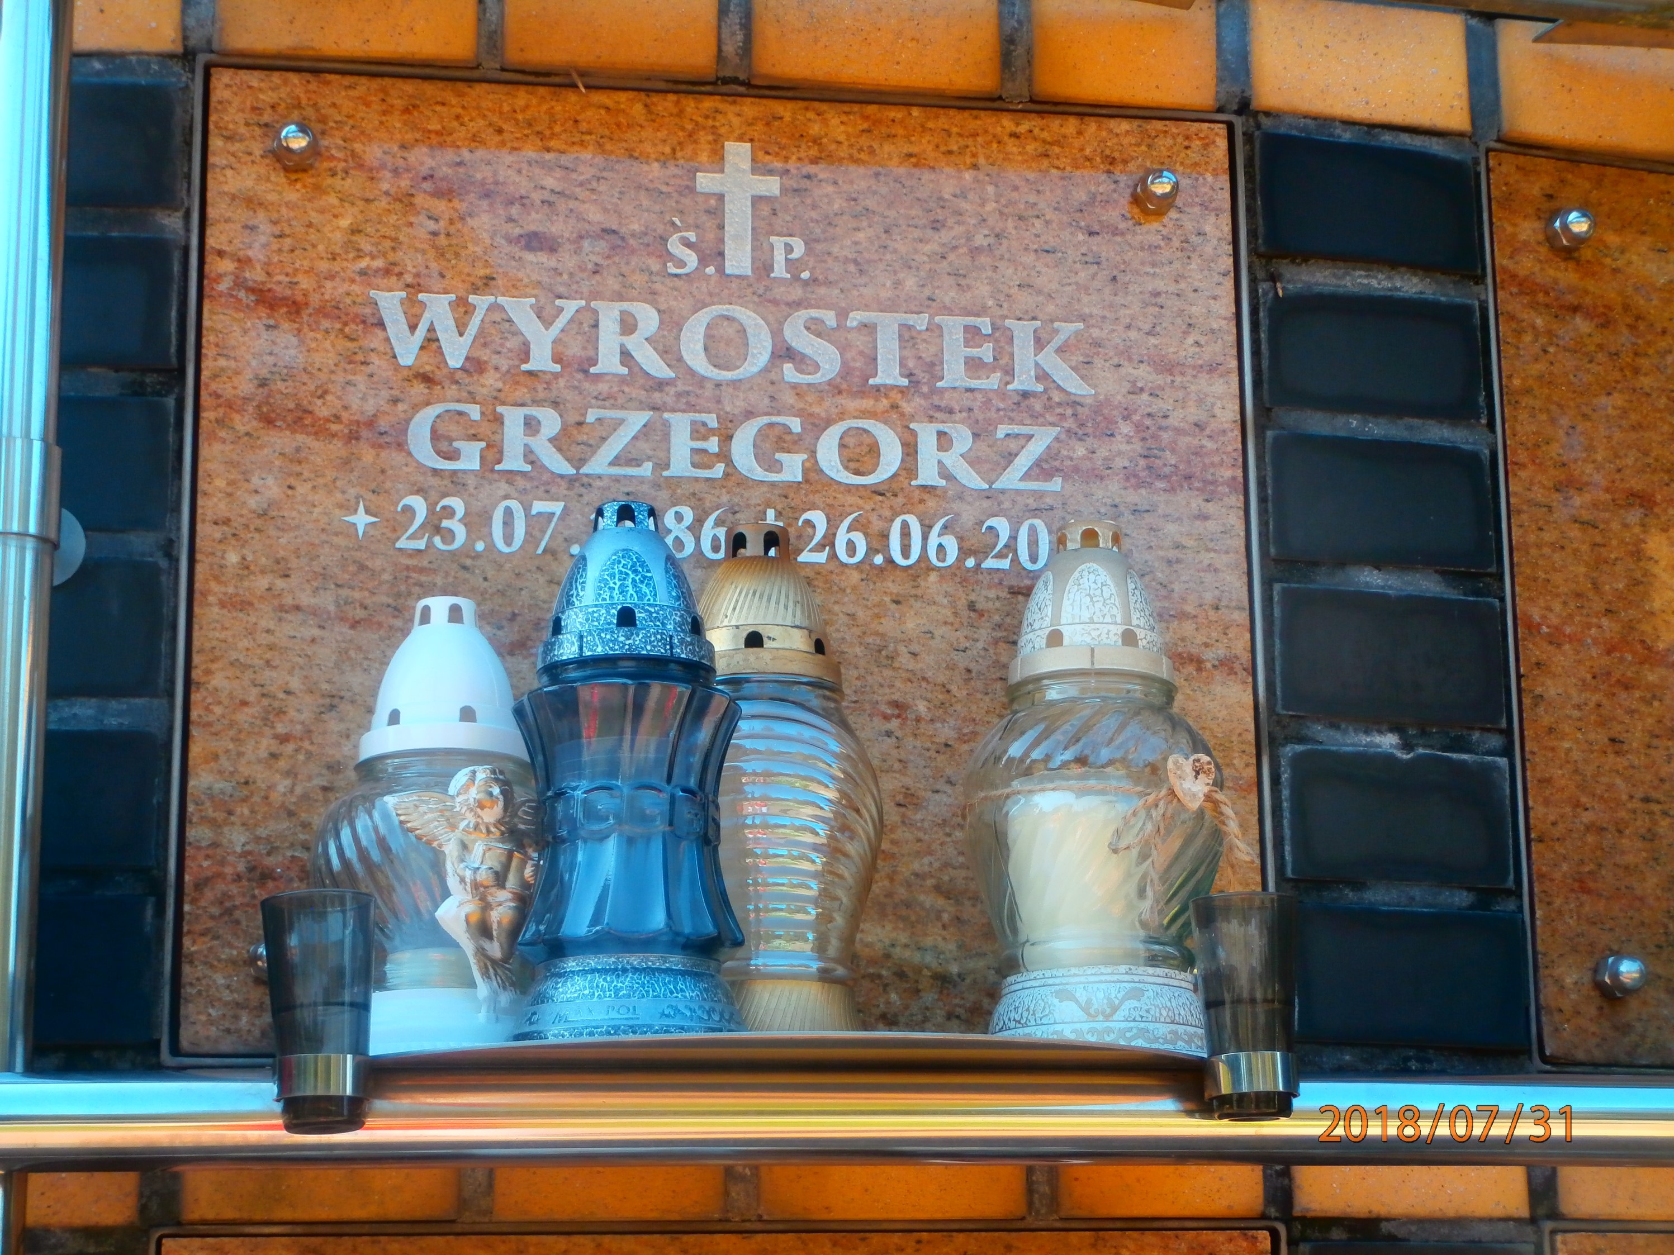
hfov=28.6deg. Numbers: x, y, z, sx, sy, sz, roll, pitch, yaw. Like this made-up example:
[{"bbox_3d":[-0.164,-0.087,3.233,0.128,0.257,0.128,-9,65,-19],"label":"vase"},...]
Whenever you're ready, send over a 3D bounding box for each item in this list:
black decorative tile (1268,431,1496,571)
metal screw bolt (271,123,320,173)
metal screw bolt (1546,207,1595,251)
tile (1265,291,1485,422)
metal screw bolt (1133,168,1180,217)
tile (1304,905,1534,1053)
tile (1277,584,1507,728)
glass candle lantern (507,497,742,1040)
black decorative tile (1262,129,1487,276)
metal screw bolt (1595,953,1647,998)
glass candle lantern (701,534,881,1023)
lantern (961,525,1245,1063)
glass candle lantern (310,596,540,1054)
[{"bbox_3d":[0.266,-0.059,1.619,0.120,0.064,0.016,4,-14,-18],"label":"black decorative tile"},{"bbox_3d":[-0.258,-0.231,1.569,0.022,0.021,0.021,2,-14,-10],"label":"metal screw bolt"},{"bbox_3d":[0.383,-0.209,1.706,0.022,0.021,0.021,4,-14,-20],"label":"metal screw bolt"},{"bbox_3d":[0.271,-0.137,1.668,0.120,0.065,0.015,3,-14,-17],"label":"tile"},{"bbox_3d":[0.156,-0.213,1.605,0.020,0.020,0.022,2,-13,-10],"label":"metal screw bolt"},{"bbox_3d":[0.276,0.171,1.594,0.120,0.066,0.015,3,-14,-17],"label":"tile"},{"bbox_3d":[0.267,0.016,1.601,0.120,0.064,0.016,4,-14,-18],"label":"tile"},{"bbox_3d":[-0.085,0.062,1.347,0.096,0.222,0.096,0,-13,-4],"label":"glass candle lantern"},{"bbox_3d":[0.264,-0.210,1.654,0.120,0.064,0.016,4,-14,-18],"label":"black decorative tile"},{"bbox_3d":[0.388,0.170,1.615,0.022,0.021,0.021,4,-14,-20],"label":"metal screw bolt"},{"bbox_3d":[-0.034,0.072,1.463,0.110,0.246,0.110,2,-14,-10],"label":"glass candle lantern"},{"bbox_3d":[0.113,0.072,1.430,0.118,0.234,0.122,-1,-13,0],"label":"lantern"},{"bbox_3d":[-0.163,0.086,1.386,0.114,0.194,0.122,5,-14,-22],"label":"glass candle lantern"}]

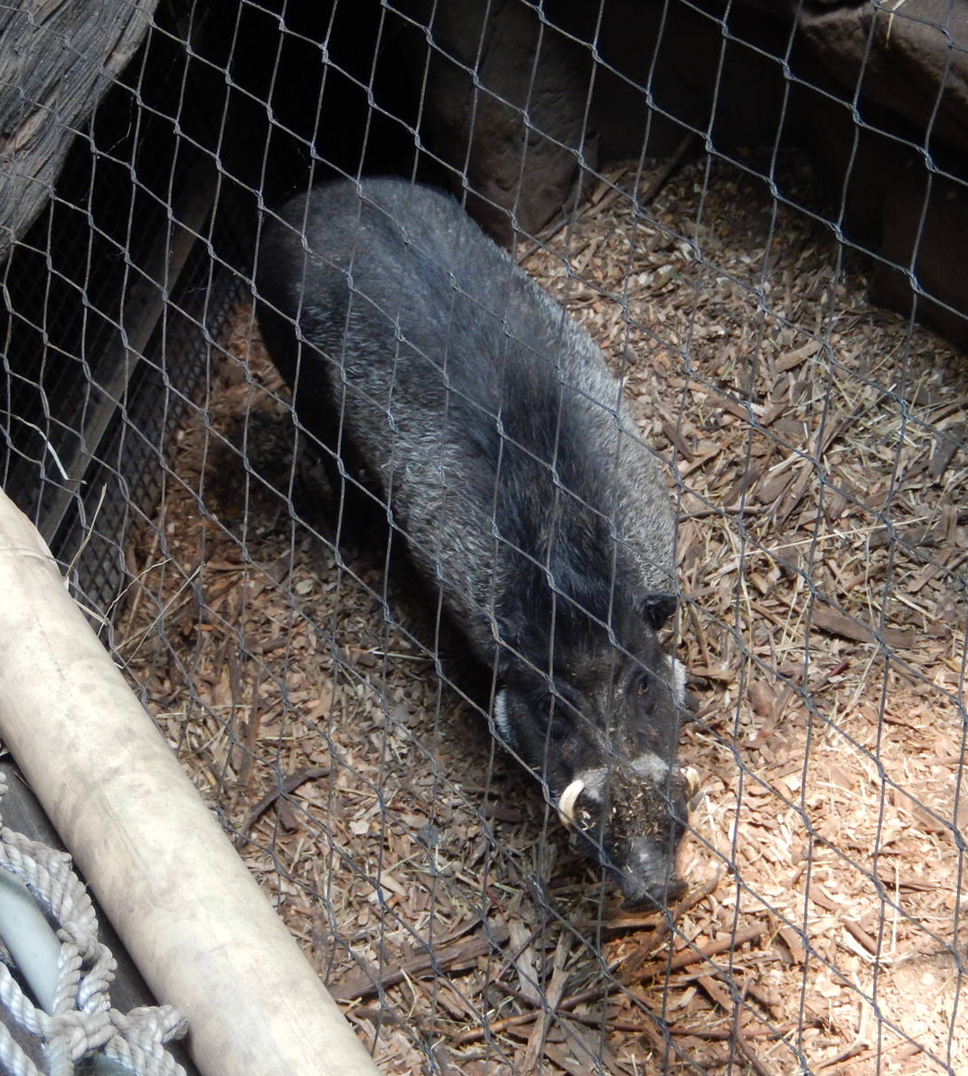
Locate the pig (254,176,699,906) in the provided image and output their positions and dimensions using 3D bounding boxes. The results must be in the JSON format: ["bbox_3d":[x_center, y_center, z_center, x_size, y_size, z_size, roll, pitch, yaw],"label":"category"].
[{"bbox_3d":[0.007,-0.060,3.521,0.340,0.550,1.080,-12,37,-17],"label":"pig"}]

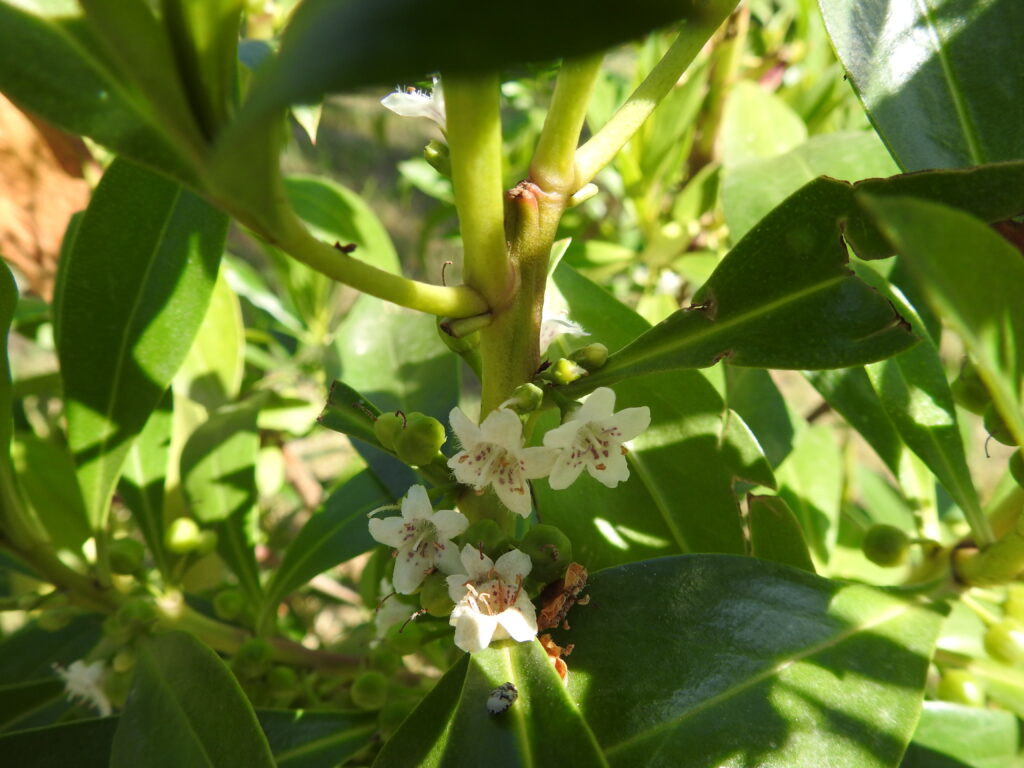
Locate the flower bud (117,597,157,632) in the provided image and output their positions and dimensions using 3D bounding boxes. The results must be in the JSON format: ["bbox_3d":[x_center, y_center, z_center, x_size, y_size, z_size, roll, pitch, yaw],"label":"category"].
[{"bbox_3d":[-0.073,0.045,0.160,0.008,0.007,0.007,0,24,0],"label":"flower bud"}]

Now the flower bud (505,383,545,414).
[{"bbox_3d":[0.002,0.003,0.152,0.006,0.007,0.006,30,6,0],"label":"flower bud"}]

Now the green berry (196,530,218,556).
[{"bbox_3d":[-0.087,0.045,0.235,0.007,0.007,0.007,0,22,0],"label":"green berry"}]

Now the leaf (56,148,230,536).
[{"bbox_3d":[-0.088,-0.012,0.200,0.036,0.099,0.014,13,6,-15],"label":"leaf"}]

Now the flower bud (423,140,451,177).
[{"bbox_3d":[-0.015,-0.046,0.168,0.006,0.008,0.006,-24,6,0],"label":"flower bud"}]

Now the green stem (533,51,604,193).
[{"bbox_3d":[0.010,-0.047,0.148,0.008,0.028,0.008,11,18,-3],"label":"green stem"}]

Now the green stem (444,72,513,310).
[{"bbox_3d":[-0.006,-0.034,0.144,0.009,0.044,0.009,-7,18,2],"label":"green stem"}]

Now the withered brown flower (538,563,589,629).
[{"bbox_3d":[0.009,0.037,0.143,0.009,0.011,0.009,2,20,0],"label":"withered brown flower"}]

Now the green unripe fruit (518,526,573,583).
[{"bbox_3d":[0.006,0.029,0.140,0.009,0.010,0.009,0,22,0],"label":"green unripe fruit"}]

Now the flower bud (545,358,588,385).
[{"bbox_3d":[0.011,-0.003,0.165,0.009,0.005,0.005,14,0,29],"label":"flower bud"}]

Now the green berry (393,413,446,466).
[{"bbox_3d":[-0.015,0.009,0.133,0.008,0.008,0.008,0,22,0],"label":"green berry"}]

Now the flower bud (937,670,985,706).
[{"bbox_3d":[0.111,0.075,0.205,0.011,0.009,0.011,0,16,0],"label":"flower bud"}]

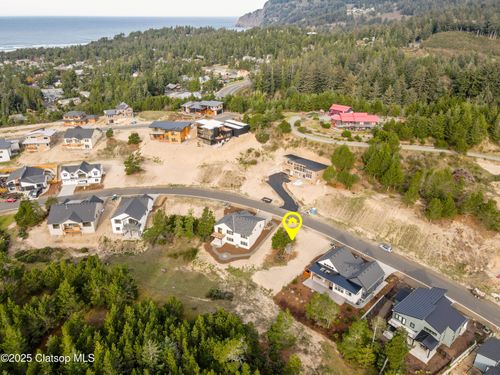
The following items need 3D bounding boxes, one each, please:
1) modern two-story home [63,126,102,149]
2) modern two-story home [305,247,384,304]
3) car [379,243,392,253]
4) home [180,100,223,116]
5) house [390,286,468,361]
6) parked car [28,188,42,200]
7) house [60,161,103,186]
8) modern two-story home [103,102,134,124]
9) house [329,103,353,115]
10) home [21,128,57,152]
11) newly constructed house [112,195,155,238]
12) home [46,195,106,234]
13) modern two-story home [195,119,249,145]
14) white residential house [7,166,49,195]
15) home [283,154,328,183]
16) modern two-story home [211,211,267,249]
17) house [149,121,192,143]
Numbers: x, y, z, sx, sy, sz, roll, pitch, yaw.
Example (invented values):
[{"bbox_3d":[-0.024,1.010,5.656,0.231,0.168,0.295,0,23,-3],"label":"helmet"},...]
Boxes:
[{"bbox_3d":[-92.170,-26.560,189.460,15.070,8.370,14.280,0,27,-1],"label":"modern two-story home"},{"bbox_3d":[29.970,24.870,106.030,18.220,7.190,15.460,23,34,38],"label":"modern two-story home"},{"bbox_3d":[48.358,21.591,122.916,1.850,1.600,4.600,-21,33,-36],"label":"car"},{"bbox_3d":[-31.800,-53.878,235.189,25.500,7.000,12.500,6,27,13],"label":"home"},{"bbox_3d":[47.066,34.015,91.297,18.243,7.601,14.696,-21,33,-36],"label":"house"},{"bbox_3d":[-98.774,2.798,160.409,1.950,1.750,4.800,-2,27,-4],"label":"parked car"},{"bbox_3d":[-82.130,-8.570,172.050,17.730,8.470,10.340,-4,27,-8],"label":"house"},{"bbox_3d":[-85.080,-48.580,225.310,17.930,9.850,12.310,-5,27,-9],"label":"modern two-story home"},{"bbox_3d":[60.000,-50.262,227.494,9.000,6.800,13.000,-24,35,-39],"label":"house"},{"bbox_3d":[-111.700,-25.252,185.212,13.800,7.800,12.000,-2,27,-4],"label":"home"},{"bbox_3d":[-47.860,10.550,141.780,12.900,8.180,17.040,0,27,1],"label":"newly constructed house"},{"bbox_3d":[-69.600,11.350,140.510,16.750,7.880,15.760,-3,27,-6],"label":"home"},{"bbox_3d":[-15.233,-31.993,191.106,16.500,8.600,26.500,22,34,37],"label":"modern two-story home"},{"bbox_3d":[-104.800,-3.800,167.194,15.800,7.500,13.500,-5,27,-9],"label":"white residential house"},{"bbox_3d":[26.837,-9.960,171.923,10.500,6.300,22.500,-21,33,-35],"label":"home"},{"bbox_3d":[-3.990,14.710,135.430,15.070,8.370,18.220,12,29,22],"label":"modern two-story home"},{"bbox_3d":[-43.740,-30.840,191.080,20.880,8.670,10.830,5,27,9],"label":"house"}]

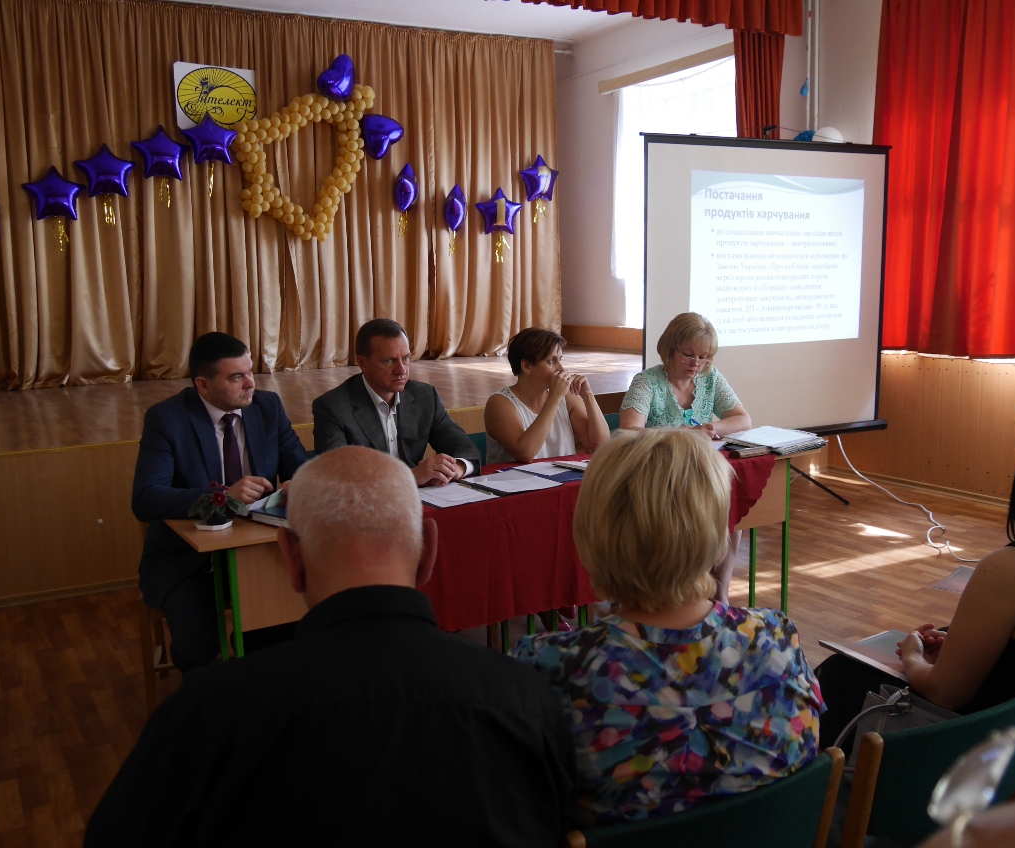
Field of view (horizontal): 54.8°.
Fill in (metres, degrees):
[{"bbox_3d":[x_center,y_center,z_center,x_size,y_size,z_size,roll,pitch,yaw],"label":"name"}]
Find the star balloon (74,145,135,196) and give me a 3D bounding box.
[{"bbox_3d":[-2.902,-1.824,7.066,0.430,0.390,0.150,-6,10,-29],"label":"star balloon"}]

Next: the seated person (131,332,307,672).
[{"bbox_3d":[-0.919,0.359,3.178,0.570,1.290,0.700,-6,10,-27],"label":"seated person"}]

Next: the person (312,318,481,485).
[{"bbox_3d":[-0.373,0.287,3.522,0.570,1.310,0.700,-6,10,-27],"label":"person"}]

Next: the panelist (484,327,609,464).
[{"bbox_3d":[0.160,0.240,3.933,0.520,1.260,0.640,-6,10,-31],"label":"panelist"}]

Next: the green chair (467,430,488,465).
[{"bbox_3d":[0.080,0.447,4.043,0.480,0.820,0.540,-6,10,-31],"label":"green chair"}]

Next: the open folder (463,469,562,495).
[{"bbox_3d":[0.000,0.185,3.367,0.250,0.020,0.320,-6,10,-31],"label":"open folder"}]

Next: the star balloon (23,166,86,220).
[{"bbox_3d":[-3.203,-1.624,6.922,0.430,0.390,0.150,-6,10,-29],"label":"star balloon"}]

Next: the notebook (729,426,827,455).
[{"bbox_3d":[1.040,0.071,3.908,0.260,0.050,0.290,-6,10,-31],"label":"notebook"}]

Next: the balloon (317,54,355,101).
[{"bbox_3d":[-1.353,-2.737,7.755,0.180,0.370,0.400,7,45,43],"label":"balloon"}]

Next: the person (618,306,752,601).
[{"bbox_3d":[0.806,0.162,4.267,0.560,1.290,0.680,-4,9,-19],"label":"person"}]

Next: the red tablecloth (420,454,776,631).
[{"bbox_3d":[0.102,0.381,3.476,1.850,0.410,0.550,-6,10,-31],"label":"red tablecloth"}]

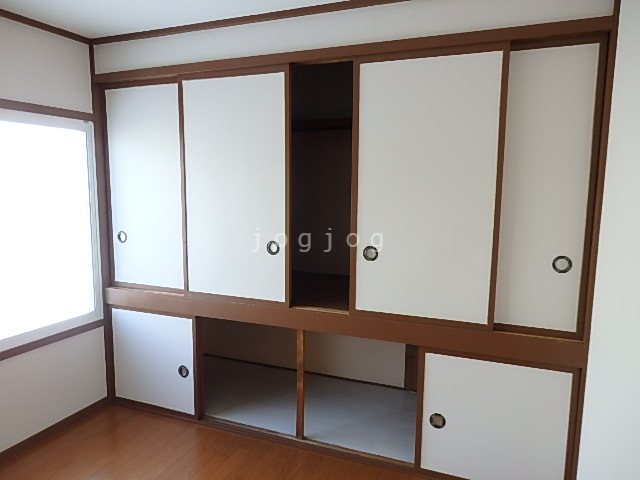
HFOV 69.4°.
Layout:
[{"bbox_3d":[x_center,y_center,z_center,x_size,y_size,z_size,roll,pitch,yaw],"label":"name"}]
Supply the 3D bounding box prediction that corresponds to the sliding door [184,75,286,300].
[{"bbox_3d":[-0.460,-0.272,2.491,0.645,1.200,0.040,3,8,22],"label":"sliding door"}]

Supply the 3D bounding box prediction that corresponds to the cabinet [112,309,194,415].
[{"bbox_3d":[-0.939,0.711,3.099,0.647,0.608,0.521,3,7,22],"label":"cabinet"}]

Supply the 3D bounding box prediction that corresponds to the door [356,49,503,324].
[{"bbox_3d":[0.474,-0.219,2.113,0.645,1.200,0.040,3,8,22],"label":"door"}]

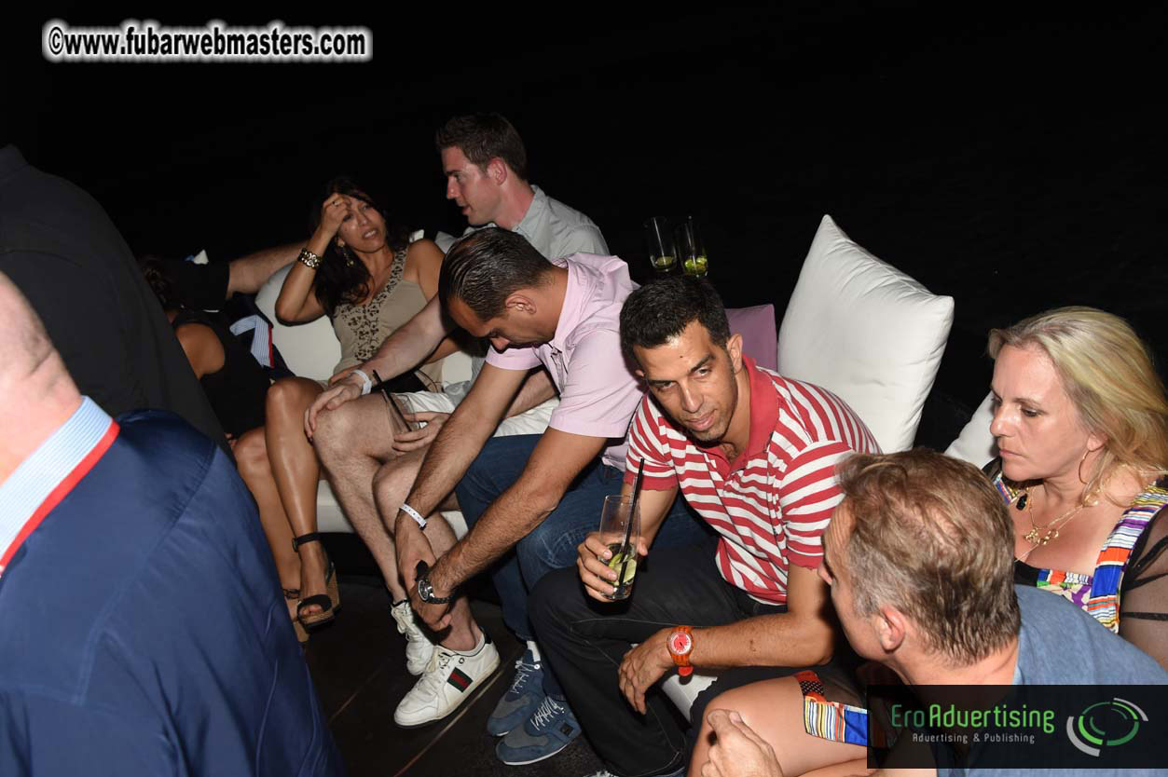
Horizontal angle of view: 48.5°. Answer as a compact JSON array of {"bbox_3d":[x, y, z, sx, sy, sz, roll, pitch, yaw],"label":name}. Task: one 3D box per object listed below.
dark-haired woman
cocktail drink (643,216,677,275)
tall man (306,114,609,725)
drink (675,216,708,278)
[{"bbox_3d":[-0.638,0.043,3.440,0.560,1.090,0.800,1,24,33],"label":"dark-haired woman"},{"bbox_3d":[0.193,-0.354,3.240,0.066,0.130,0.066,-13,20,0],"label":"cocktail drink"},{"bbox_3d":[-0.329,0.045,3.030,0.680,1.260,0.800,7,28,43],"label":"tall man"},{"bbox_3d":[0.264,-0.338,3.170,0.066,0.132,0.066,-13,20,0],"label":"drink"}]

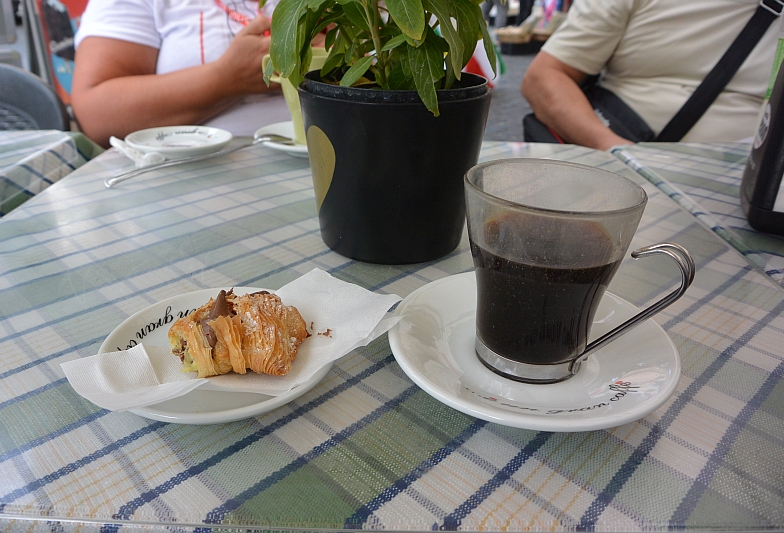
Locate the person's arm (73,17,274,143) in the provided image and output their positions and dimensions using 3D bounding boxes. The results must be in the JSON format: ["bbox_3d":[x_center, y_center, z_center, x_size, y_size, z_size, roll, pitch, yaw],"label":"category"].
[{"bbox_3d":[-0.343,-0.291,0.950,0.330,0.210,0.190,0,27,-5],"label":"person's arm"}]

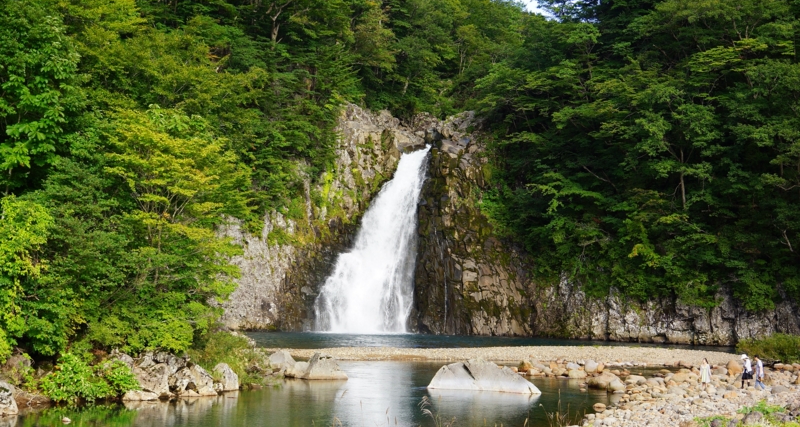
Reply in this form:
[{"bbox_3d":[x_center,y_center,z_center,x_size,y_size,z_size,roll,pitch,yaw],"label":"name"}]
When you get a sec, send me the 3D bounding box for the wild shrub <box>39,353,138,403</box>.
[{"bbox_3d":[-14.306,7.578,65.300,4.500,2.250,2.600,0,-4,0],"label":"wild shrub"}]

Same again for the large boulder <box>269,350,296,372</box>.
[{"bbox_3d":[-7.552,9.472,91.000,1.800,1.500,1.500,0,-4,0],"label":"large boulder"}]

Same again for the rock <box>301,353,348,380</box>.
[{"bbox_3d":[-4.588,9.313,86.400,2.850,1.570,1.900,0,-4,0],"label":"rock"}]

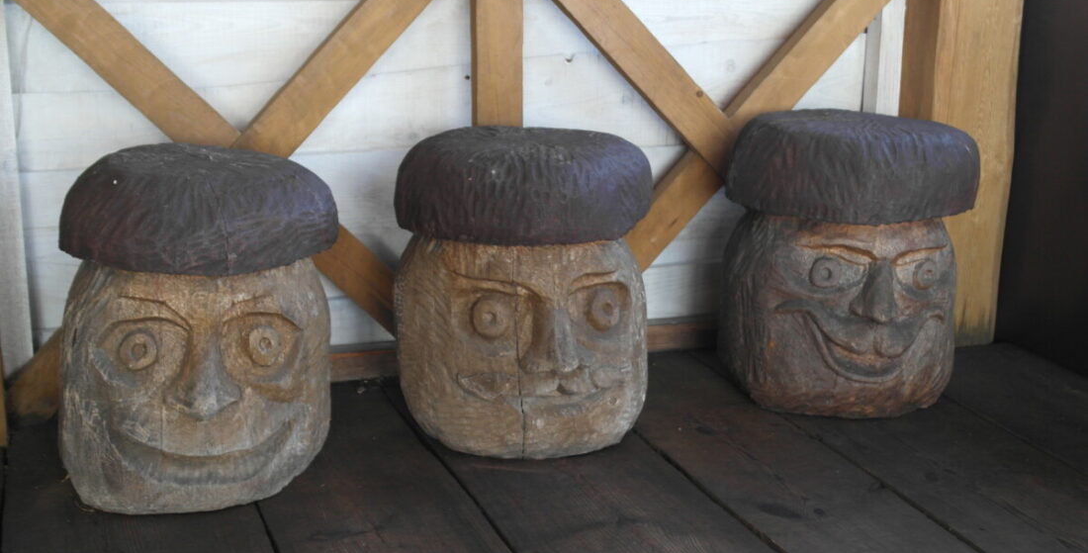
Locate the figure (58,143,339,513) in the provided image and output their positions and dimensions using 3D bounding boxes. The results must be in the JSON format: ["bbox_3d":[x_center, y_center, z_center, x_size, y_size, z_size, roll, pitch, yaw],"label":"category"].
[{"bbox_3d":[-0.512,0.060,2.186,0.395,0.490,0.378,-4,15,-17],"label":"figure"}]

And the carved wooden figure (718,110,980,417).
[{"bbox_3d":[0.535,-0.036,2.635,0.433,0.490,0.412,-3,15,-14],"label":"carved wooden figure"}]

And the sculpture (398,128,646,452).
[{"bbox_3d":[-0.035,0.012,2.426,0.414,0.481,0.395,-3,15,-16],"label":"sculpture"}]

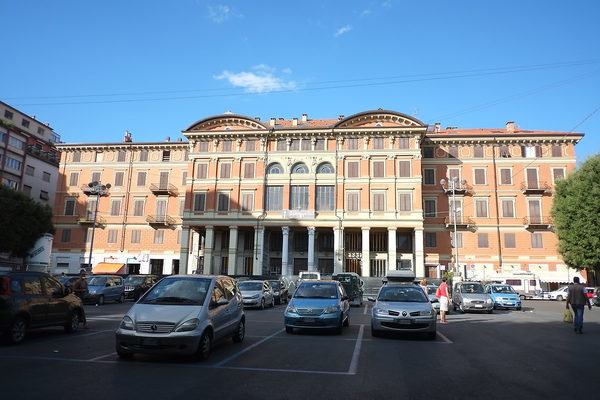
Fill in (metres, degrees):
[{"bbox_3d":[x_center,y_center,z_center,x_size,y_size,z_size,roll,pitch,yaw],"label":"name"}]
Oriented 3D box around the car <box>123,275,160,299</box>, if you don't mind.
[{"bbox_3d":[-10.303,5.618,29.143,1.740,1.600,4.100,0,-10,7],"label":"car"}]

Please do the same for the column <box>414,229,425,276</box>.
[{"bbox_3d":[13.910,6.480,52.357,1.030,6.400,1.030,0,-11,7],"label":"column"}]

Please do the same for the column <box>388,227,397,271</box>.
[{"bbox_3d":[10.872,6.465,52.715,1.000,6.400,1.000,0,-11,7],"label":"column"}]

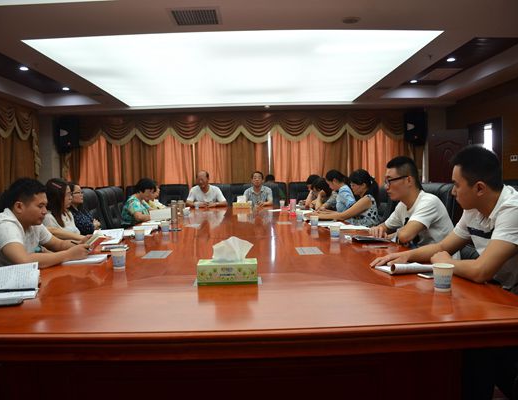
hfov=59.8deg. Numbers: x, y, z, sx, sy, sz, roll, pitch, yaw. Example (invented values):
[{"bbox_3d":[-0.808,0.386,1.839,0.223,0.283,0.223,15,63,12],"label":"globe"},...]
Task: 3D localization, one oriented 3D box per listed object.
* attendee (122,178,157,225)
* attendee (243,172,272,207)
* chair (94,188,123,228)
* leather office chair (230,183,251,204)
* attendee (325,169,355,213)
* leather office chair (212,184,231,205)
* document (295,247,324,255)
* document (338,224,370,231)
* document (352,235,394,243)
[{"bbox_3d":[-1.188,0.364,4.846,0.680,1.200,0.500,-1,2,6],"label":"attendee"},{"bbox_3d":[0.005,0.210,6.636,0.480,1.270,0.680,-1,2,-1],"label":"attendee"},{"bbox_3d":[-1.300,0.427,4.495,0.660,1.110,0.620,-1,2,-1],"label":"chair"},{"bbox_3d":[-0.363,0.243,8.600,0.610,1.090,0.660,-1,3,-1],"label":"leather office chair"},{"bbox_3d":[0.883,0.315,4.700,0.620,1.240,0.480,-1,3,-1],"label":"attendee"},{"bbox_3d":[-0.734,0.326,6.950,0.620,1.090,0.660,-1,3,-1],"label":"leather office chair"},{"bbox_3d":[0.266,0.268,2.388,0.122,0.005,0.235,-1,2,-1],"label":"document"},{"bbox_3d":[0.768,0.220,3.600,0.270,0.012,0.240,-1,3,-1],"label":"document"},{"bbox_3d":[0.722,0.240,2.753,0.260,0.020,0.220,-1,2,10],"label":"document"}]

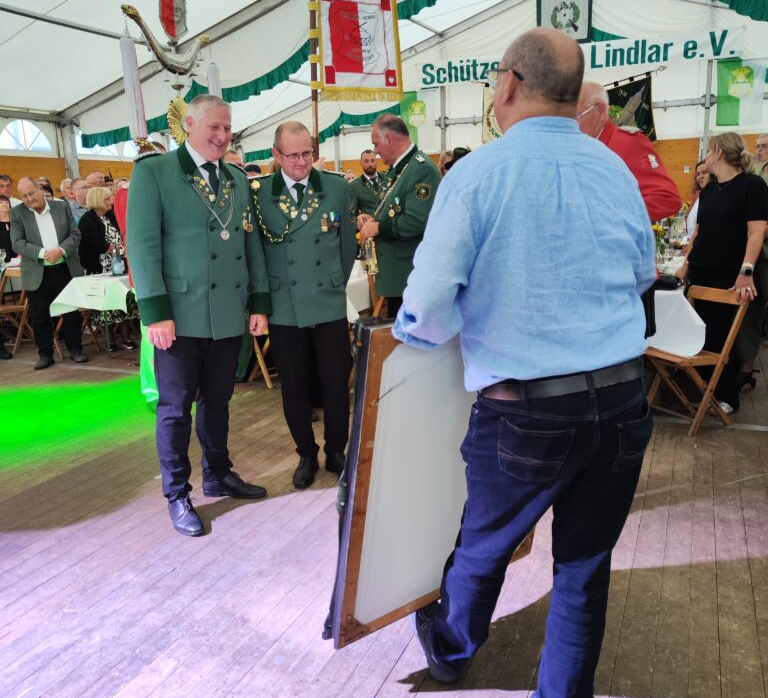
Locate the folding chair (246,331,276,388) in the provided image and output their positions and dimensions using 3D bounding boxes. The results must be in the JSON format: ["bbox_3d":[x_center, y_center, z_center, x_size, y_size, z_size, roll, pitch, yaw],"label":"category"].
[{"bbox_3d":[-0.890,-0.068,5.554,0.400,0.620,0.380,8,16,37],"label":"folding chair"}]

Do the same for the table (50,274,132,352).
[{"bbox_3d":[-2.245,-0.427,7.110,0.660,0.770,1.800,4,14,23],"label":"table"}]

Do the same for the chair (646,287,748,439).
[{"bbox_3d":[1.836,0.053,4.290,0.460,0.800,0.450,-5,13,-14],"label":"chair"}]

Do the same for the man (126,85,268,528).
[{"bbox_3d":[-0.821,-0.154,3.227,0.620,1.870,0.440,-12,16,-37],"label":"man"}]

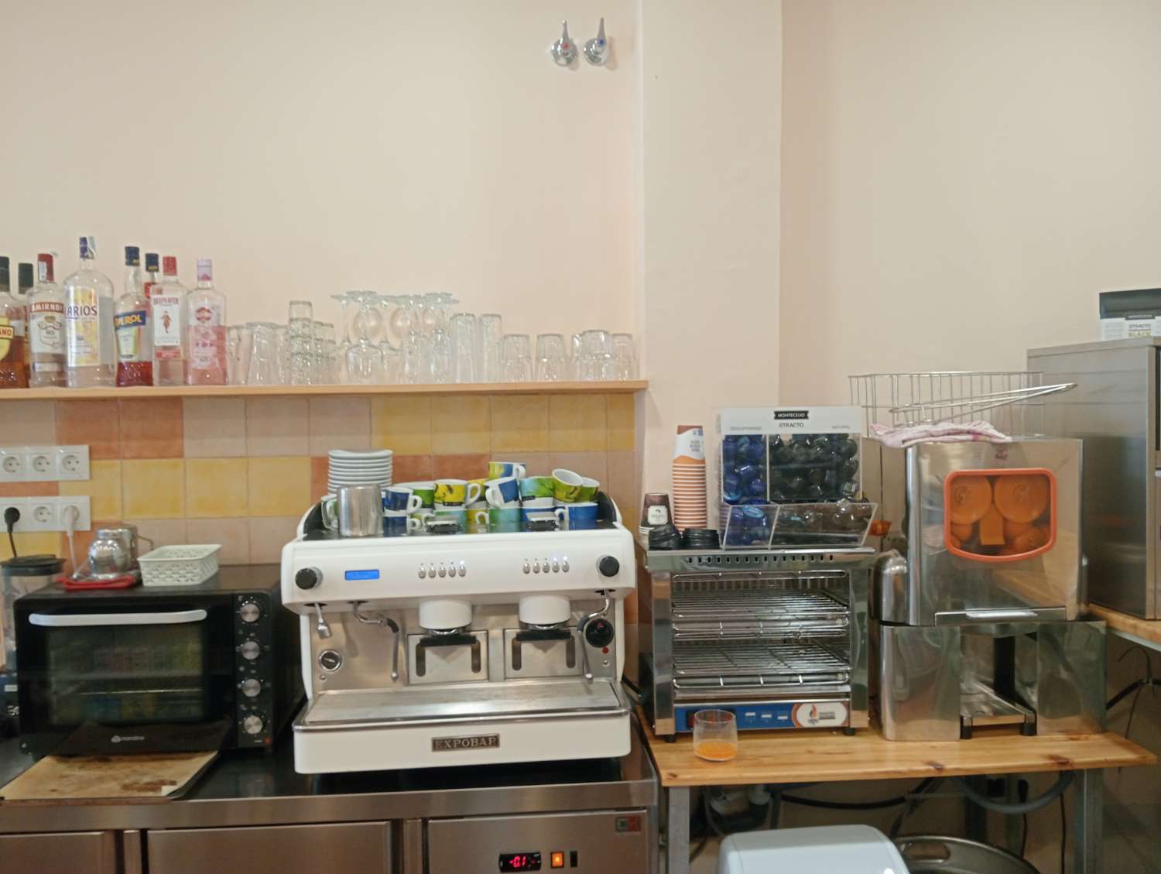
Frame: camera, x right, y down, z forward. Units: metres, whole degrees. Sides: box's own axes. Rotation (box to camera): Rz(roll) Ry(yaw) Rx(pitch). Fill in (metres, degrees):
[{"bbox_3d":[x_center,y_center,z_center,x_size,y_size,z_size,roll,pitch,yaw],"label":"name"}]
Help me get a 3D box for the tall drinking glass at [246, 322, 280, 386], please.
[{"bbox_3d":[-0.745,-0.195,2.210,0.077,0.150,0.077,-1,2,-6],"label":"tall drinking glass"}]

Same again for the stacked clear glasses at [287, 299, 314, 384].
[{"bbox_3d":[-0.670,-0.225,2.252,0.061,0.201,0.061,-1,4,-6],"label":"stacked clear glasses"}]

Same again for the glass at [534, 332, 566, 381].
[{"bbox_3d":[-0.072,-0.194,2.310,0.078,0.120,0.078,-1,2,-6],"label":"glass"}]

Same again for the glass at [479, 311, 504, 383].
[{"bbox_3d":[-0.220,-0.218,2.310,0.058,0.167,0.058,-1,4,-6],"label":"glass"}]

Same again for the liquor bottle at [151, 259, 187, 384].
[{"bbox_3d":[-0.964,-0.272,2.207,0.077,0.302,0.063,-1,4,-6],"label":"liquor bottle"}]

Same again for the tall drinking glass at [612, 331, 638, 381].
[{"bbox_3d":[0.110,-0.201,2.350,0.077,0.120,0.077,-1,2,-6],"label":"tall drinking glass"}]

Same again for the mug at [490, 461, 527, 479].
[{"bbox_3d":[-0.151,0.083,2.008,0.078,0.057,0.104,-1,2,-22],"label":"mug"}]

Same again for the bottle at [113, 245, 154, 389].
[{"bbox_3d":[-1.012,-0.273,2.130,0.078,0.316,0.078,-1,2,2],"label":"bottle"}]

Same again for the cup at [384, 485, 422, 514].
[{"bbox_3d":[-0.373,0.136,1.978,0.088,0.056,0.065,4,4,10],"label":"cup"}]

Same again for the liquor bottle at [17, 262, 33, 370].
[{"bbox_3d":[-1.299,-0.259,2.200,0.085,0.295,0.085,-1,2,0],"label":"liquor bottle"}]

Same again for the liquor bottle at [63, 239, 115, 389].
[{"bbox_3d":[-1.114,-0.282,2.135,0.102,0.342,0.098,-1,2,0],"label":"liquor bottle"}]

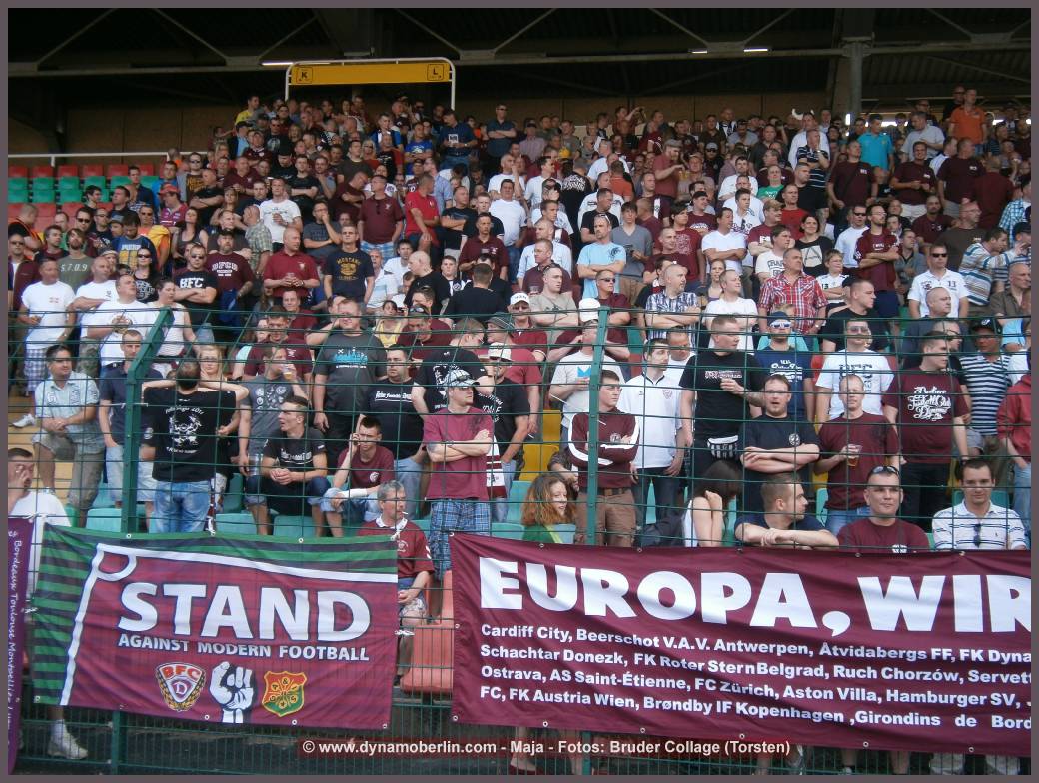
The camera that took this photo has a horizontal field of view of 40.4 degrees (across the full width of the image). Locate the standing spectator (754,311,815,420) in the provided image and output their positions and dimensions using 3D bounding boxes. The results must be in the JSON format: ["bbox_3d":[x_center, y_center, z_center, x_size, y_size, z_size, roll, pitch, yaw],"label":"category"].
[{"bbox_3d":[1.993,0.287,10.761,0.510,1.820,0.340,1,-3,10],"label":"standing spectator"}]

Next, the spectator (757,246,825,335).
[{"bbox_3d":[2.488,-0.411,12.961,0.600,1.800,0.360,2,-2,-5],"label":"spectator"}]

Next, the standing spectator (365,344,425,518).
[{"bbox_3d":[-0.915,0.532,9.937,0.540,1.740,0.340,1,-4,0],"label":"standing spectator"}]

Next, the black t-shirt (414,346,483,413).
[{"bbox_3d":[-0.510,-0.004,10.100,0.520,0.670,0.330,0,-4,18],"label":"black t-shirt"}]

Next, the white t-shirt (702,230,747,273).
[{"bbox_3d":[2.226,-1.429,15.374,0.500,0.660,0.290,3,-5,-9],"label":"white t-shirt"}]

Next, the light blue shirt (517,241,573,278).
[{"bbox_3d":[0.263,-1.289,15.173,0.580,0.680,0.300,1,-5,9],"label":"light blue shirt"}]

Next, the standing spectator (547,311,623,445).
[{"bbox_3d":[0.502,0.316,10.731,0.560,1.760,0.380,2,-4,0],"label":"standing spectator"}]

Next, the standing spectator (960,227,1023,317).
[{"bbox_3d":[4.871,-0.862,14.634,0.680,1.700,0.550,2,-4,0],"label":"standing spectator"}]

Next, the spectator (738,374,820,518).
[{"bbox_3d":[1.606,0.759,8.737,0.550,1.740,0.380,0,-4,14],"label":"spectator"}]

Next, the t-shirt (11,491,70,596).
[{"bbox_3d":[-2.708,0.864,7.877,0.500,0.640,0.320,5,-5,-37],"label":"t-shirt"}]

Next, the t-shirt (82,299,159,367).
[{"bbox_3d":[-3.436,-0.487,12.177,0.600,0.640,0.380,4,-5,-27],"label":"t-shirt"}]

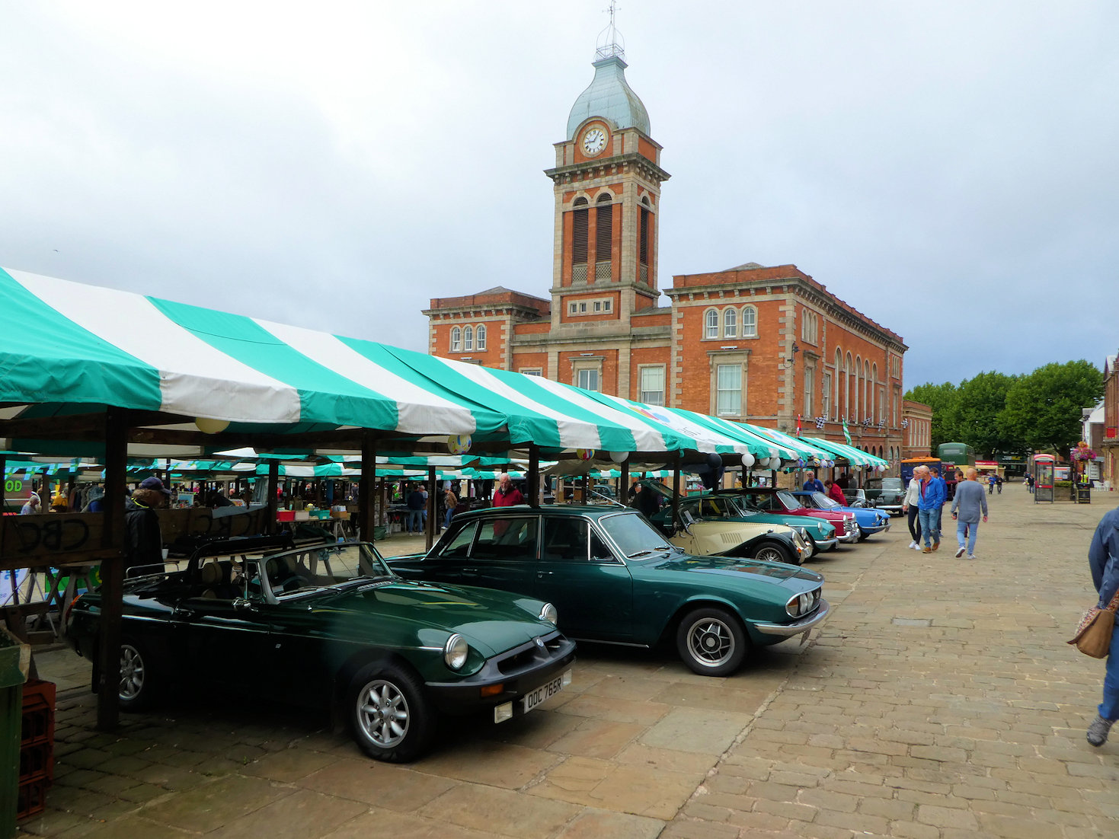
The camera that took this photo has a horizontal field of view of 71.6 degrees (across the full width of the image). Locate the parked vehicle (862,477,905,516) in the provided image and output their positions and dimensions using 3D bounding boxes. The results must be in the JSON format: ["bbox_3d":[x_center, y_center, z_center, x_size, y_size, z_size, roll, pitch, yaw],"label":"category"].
[{"bbox_3d":[12.750,2.950,30.300,1.600,1.450,3.950,0,-3,25],"label":"parked vehicle"}]

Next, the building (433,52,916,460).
[{"bbox_3d":[13.982,-12.063,77.139,32.000,36.000,43.500,1,-1,33],"label":"building"}]

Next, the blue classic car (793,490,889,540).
[{"bbox_3d":[7.040,2.590,21.250,3.800,1.240,1.520,-2,-4,30],"label":"blue classic car"}]

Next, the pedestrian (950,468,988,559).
[{"bbox_3d":[8.016,1.841,15.200,0.620,1.780,0.420,1,-1,14],"label":"pedestrian"}]

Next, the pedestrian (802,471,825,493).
[{"bbox_3d":[7.351,2.420,22.413,0.550,1.770,0.350,1,-1,14],"label":"pedestrian"}]

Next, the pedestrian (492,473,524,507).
[{"bbox_3d":[-0.725,1.591,10.900,0.520,1.700,0.360,1,-3,12],"label":"pedestrian"}]

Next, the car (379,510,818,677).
[{"bbox_3d":[0.207,1.514,7.631,4.600,1.400,1.660,-2,-3,27],"label":"car"}]

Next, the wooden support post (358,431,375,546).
[{"bbox_3d":[-1.783,1.113,7.136,0.100,2.180,0.100,1,-1,33],"label":"wooden support post"}]

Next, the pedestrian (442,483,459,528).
[{"bbox_3d":[-3.857,3.054,27.512,0.550,1.620,0.520,1,-1,12],"label":"pedestrian"}]

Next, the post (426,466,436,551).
[{"bbox_3d":[-2.733,1.962,16.500,0.110,2.250,0.110,0,-3,26],"label":"post"}]

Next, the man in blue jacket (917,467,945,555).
[{"bbox_3d":[7.614,1.855,15.900,0.560,1.780,0.420,0,-3,23],"label":"man in blue jacket"}]

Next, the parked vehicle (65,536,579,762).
[{"bbox_3d":[-1.795,1.515,5.740,3.980,1.240,1.530,-2,-4,25],"label":"parked vehicle"}]

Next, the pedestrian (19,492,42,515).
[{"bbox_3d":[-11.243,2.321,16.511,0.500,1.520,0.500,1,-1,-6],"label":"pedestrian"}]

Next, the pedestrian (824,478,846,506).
[{"bbox_3d":[7.572,2.365,21.300,0.620,1.500,0.500,2,-3,-21],"label":"pedestrian"}]

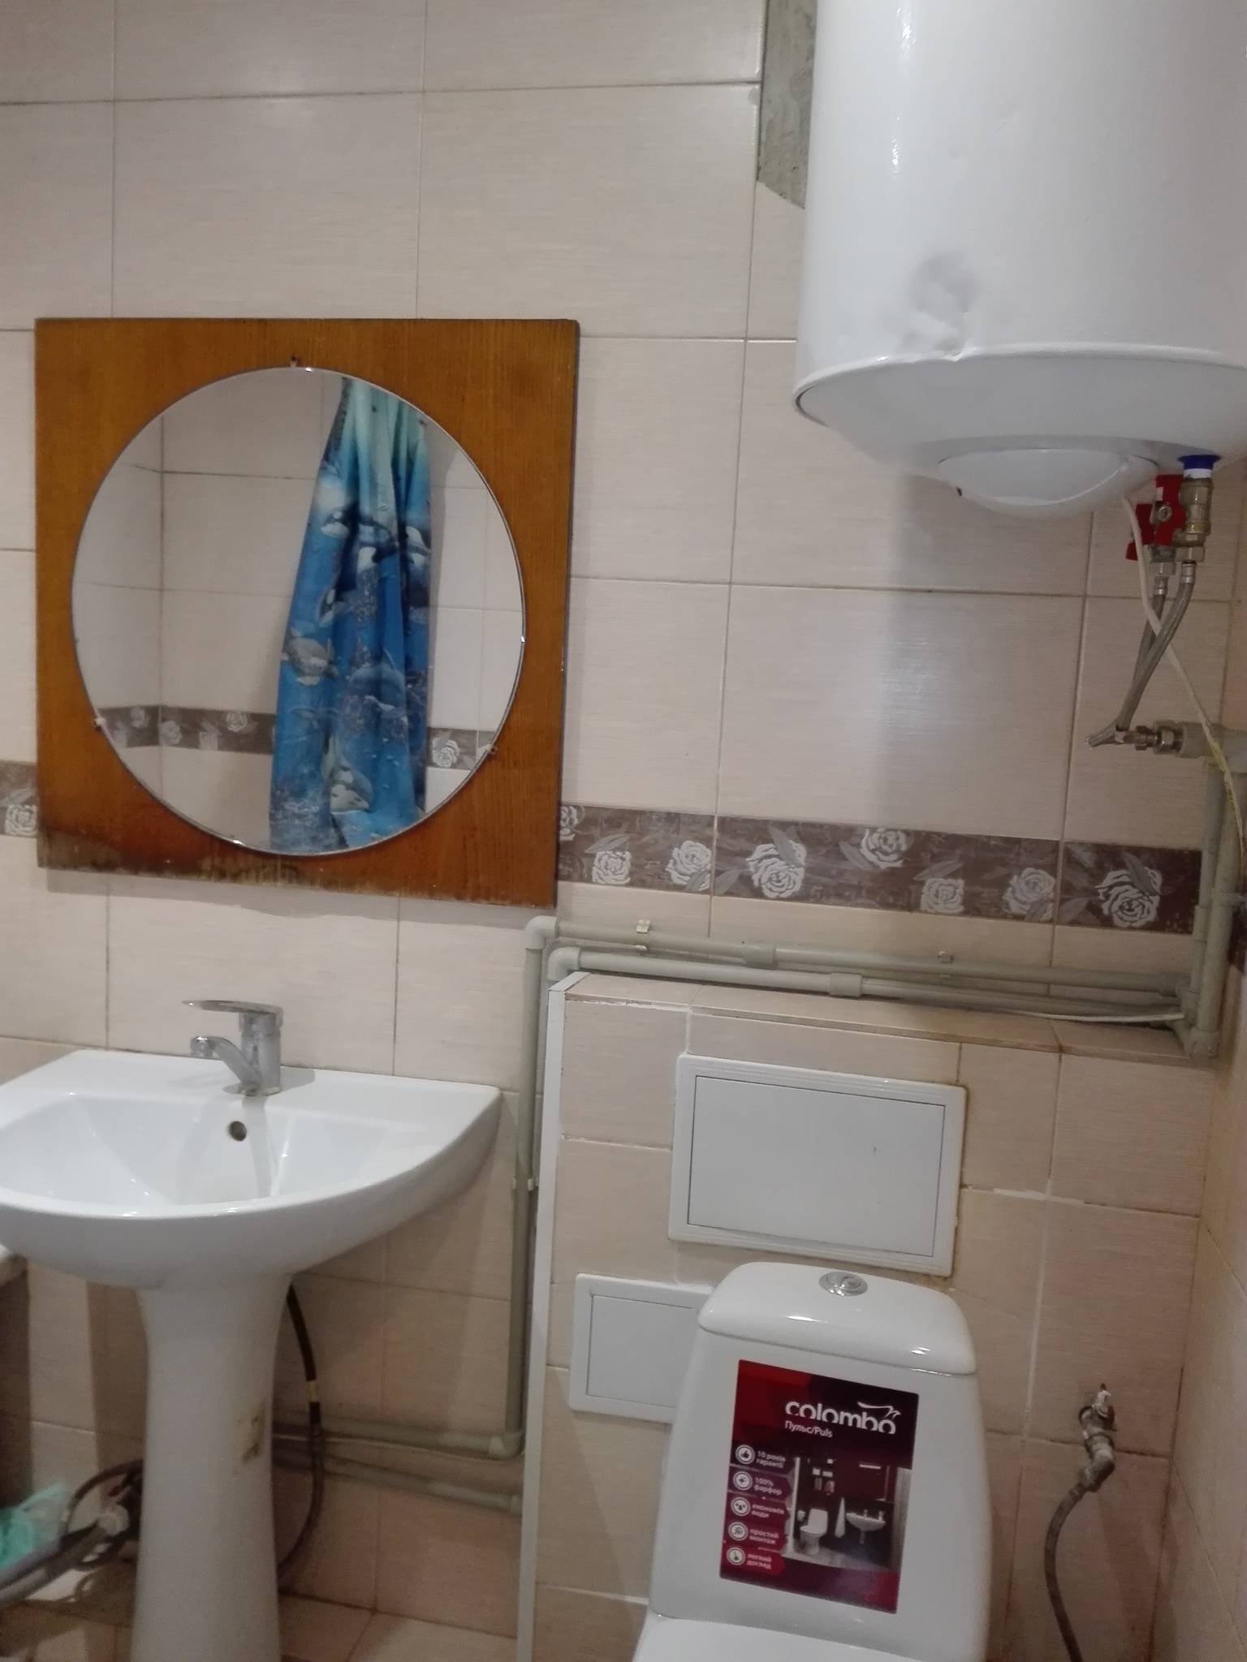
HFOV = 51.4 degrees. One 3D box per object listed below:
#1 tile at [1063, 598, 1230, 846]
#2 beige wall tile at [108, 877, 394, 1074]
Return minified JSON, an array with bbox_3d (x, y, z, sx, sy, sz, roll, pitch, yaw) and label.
[{"bbox_3d":[0.593,-0.121,1.474,0.153,0.276,0.009,4,7,10],"label":"tile"},{"bbox_3d":[-0.491,0.170,1.710,0.400,0.276,0.010,4,7,10],"label":"beige wall tile"}]

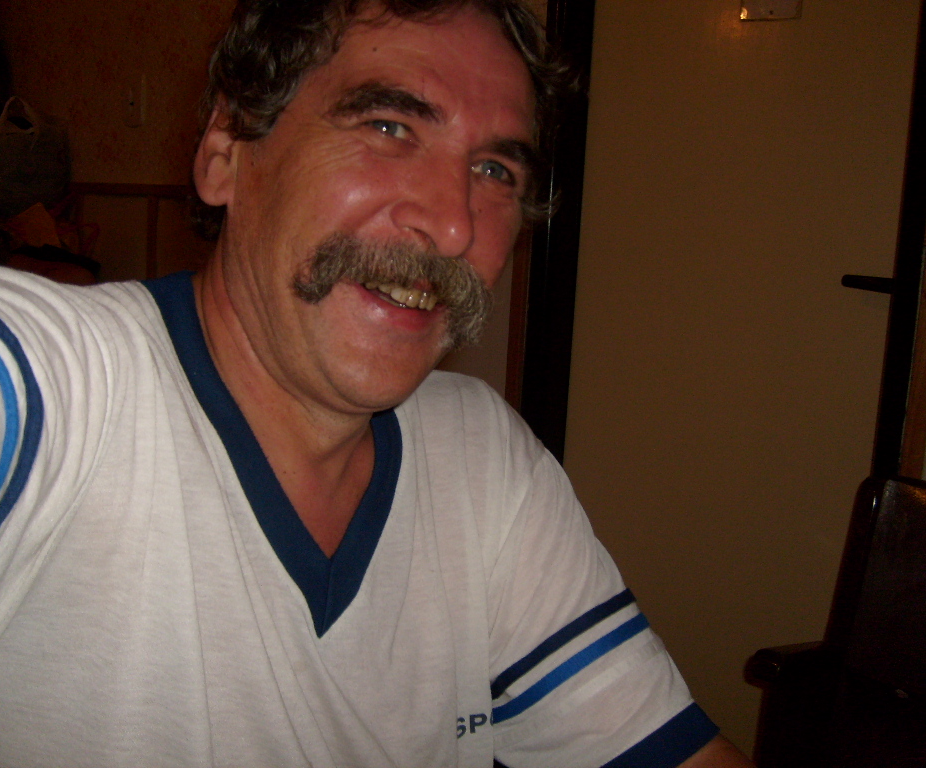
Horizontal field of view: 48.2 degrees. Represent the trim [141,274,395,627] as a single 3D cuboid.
[{"bbox_3d":[-0.108,0.022,0.613,0.185,0.190,0.160,6,15,-41],"label":"trim"}]

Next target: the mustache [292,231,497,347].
[{"bbox_3d":[-0.026,-0.046,0.516,0.103,0.046,0.036,18,-1,-34],"label":"mustache"}]

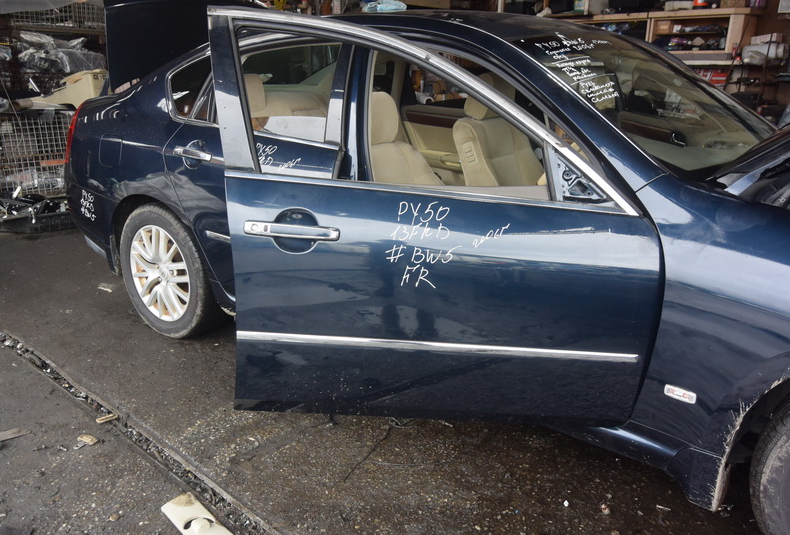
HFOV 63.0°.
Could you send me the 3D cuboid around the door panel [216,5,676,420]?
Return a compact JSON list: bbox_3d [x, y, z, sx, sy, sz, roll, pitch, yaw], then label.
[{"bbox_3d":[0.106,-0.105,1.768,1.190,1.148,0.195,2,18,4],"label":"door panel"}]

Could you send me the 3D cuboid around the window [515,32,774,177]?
[{"bbox_3d":[0.992,-0.645,2.361,0.783,0.130,1.420,44,36,20],"label":"window"}]

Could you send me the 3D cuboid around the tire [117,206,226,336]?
[{"bbox_3d":[-1.068,-0.003,3.196,0.670,0.670,0.240,14,22,35],"label":"tire"}]

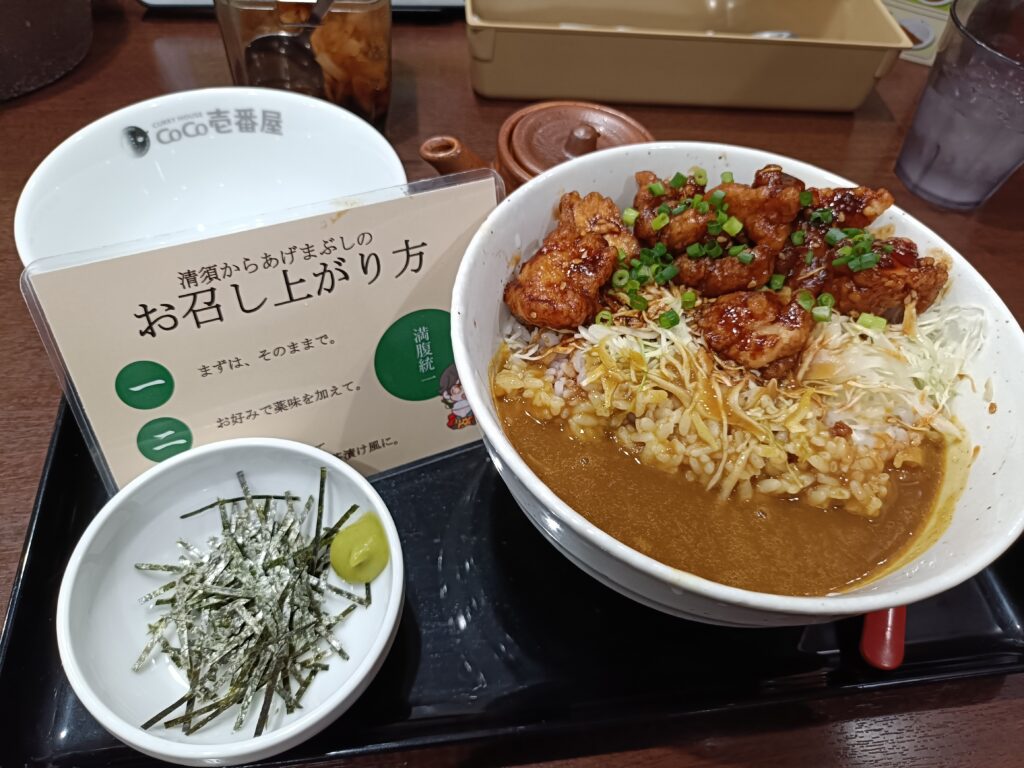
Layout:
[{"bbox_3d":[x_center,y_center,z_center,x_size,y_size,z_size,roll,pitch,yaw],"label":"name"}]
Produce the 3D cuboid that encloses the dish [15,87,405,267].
[{"bbox_3d":[-0.118,-0.057,0.321,0.148,0.065,0.148,3,54,-4],"label":"dish"}]

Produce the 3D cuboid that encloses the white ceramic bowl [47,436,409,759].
[{"bbox_3d":[-0.090,0.071,0.251,0.107,0.032,0.107,3,54,-4],"label":"white ceramic bowl"}]

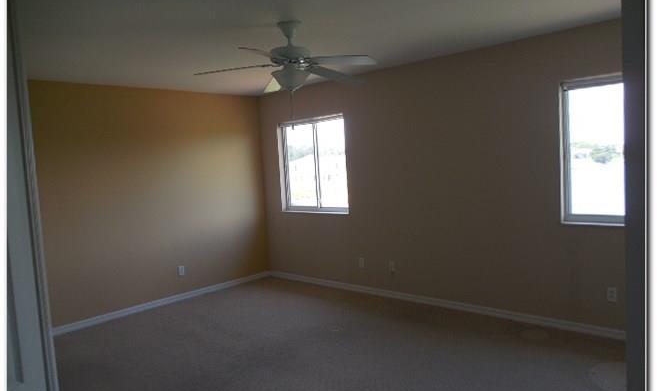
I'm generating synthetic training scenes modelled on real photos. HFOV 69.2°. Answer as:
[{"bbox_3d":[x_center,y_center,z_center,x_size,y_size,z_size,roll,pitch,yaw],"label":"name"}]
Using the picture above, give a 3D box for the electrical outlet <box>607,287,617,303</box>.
[{"bbox_3d":[2.221,0.781,3.734,0.071,0.116,0.014,0,5,43],"label":"electrical outlet"}]

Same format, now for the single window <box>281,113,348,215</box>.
[{"bbox_3d":[-0.180,-0.363,5.903,1.140,1.160,0.110,0,5,43],"label":"single window"}]

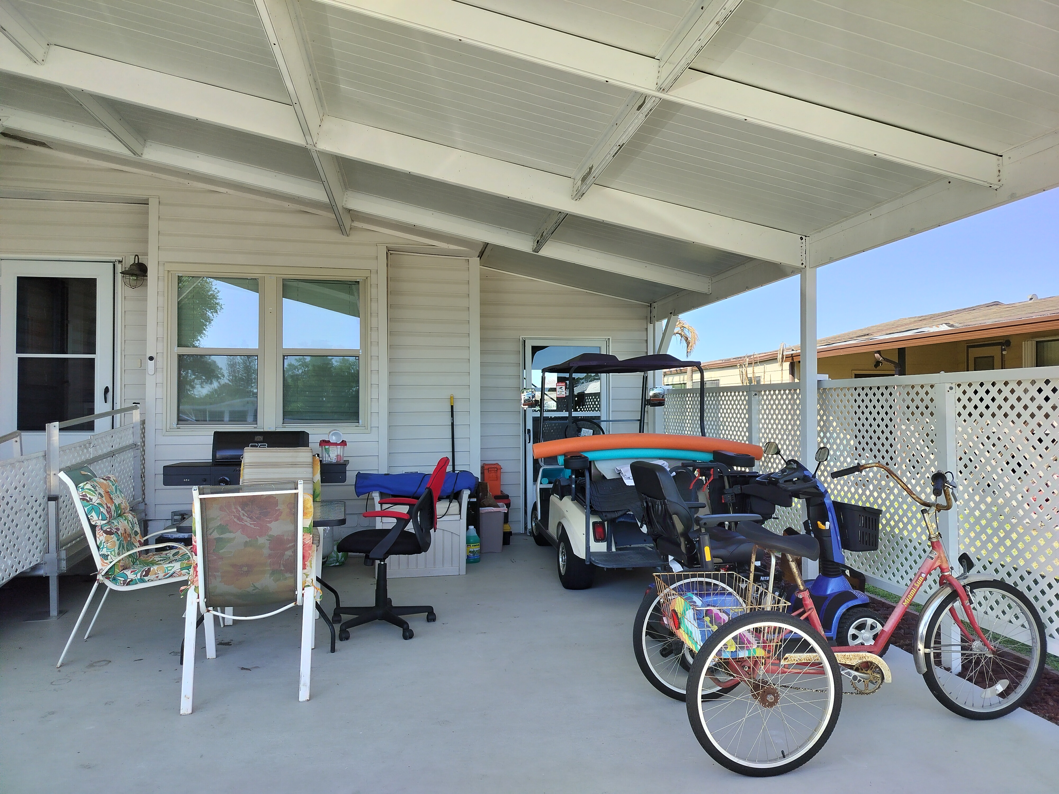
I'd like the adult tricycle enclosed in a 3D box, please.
[{"bbox_3d":[1.392,0.840,3.106,1.770,1.100,0.750,0,-1,-8],"label":"adult tricycle"}]

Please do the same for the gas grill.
[{"bbox_3d":[-2.118,0.845,5.812,1.330,1.150,0.580,0,-1,-9],"label":"gas grill"}]

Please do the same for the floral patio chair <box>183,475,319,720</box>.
[{"bbox_3d":[-1.359,0.891,3.644,0.580,1.005,0.770,0,-1,-16],"label":"floral patio chair"}]

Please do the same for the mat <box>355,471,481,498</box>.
[{"bbox_3d":[-0.921,0.694,6.023,1.000,0.190,0.190,0,-1,-9],"label":"mat"}]

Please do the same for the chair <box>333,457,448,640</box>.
[{"bbox_3d":[-0.859,0.885,4.479,0.700,1.040,0.650,0,-1,-3],"label":"chair"}]

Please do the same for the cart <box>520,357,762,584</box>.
[{"bbox_3d":[0.722,0.536,6.099,1.280,1.780,2.660,0,-1,-6],"label":"cart"}]

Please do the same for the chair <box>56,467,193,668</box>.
[{"bbox_3d":[-2.152,0.897,4.138,0.770,1.005,0.580,0,-1,-17],"label":"chair"}]

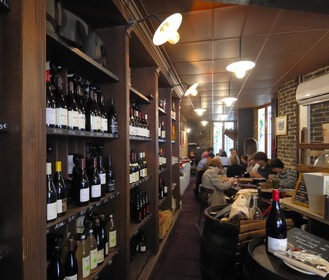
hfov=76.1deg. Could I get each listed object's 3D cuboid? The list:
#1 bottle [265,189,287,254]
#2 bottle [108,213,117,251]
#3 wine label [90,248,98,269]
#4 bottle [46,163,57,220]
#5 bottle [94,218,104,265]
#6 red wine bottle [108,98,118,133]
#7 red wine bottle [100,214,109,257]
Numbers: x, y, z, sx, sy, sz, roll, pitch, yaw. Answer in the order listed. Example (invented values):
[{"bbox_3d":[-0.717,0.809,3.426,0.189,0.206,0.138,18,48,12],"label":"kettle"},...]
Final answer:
[{"bbox_3d":[0.524,0.382,0.980,0.083,0.294,0.083,0,0,15],"label":"bottle"},{"bbox_3d":[-0.436,0.786,1.780,0.077,0.303,0.077,0,0,0],"label":"bottle"},{"bbox_3d":[-0.481,0.809,1.444,0.015,0.127,0.060,0,-1,38],"label":"wine label"},{"bbox_3d":[-0.618,0.274,1.127,0.080,0.300,0.080,-1,-1,40],"label":"bottle"},{"bbox_3d":[-0.490,0.754,1.560,0.080,0.310,0.080,-1,-1,40],"label":"bottle"},{"bbox_3d":[-0.428,-0.203,1.740,0.080,0.303,0.080,0,-1,0],"label":"red wine bottle"},{"bbox_3d":[-0.472,0.735,1.640,0.077,0.300,0.077,0,-1,30],"label":"red wine bottle"}]

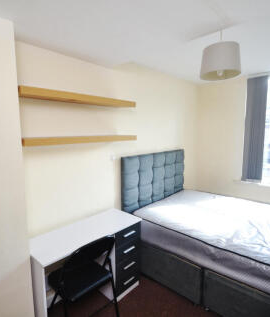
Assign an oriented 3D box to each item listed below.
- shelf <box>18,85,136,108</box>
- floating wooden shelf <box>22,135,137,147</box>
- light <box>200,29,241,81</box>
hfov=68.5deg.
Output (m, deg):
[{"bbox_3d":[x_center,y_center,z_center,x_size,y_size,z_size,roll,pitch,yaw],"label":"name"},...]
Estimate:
[{"bbox_3d":[-0.448,-0.538,1.826,0.183,0.055,1.159,6,10,43],"label":"shelf"},{"bbox_3d":[-0.437,-0.178,1.877,0.183,0.056,1.173,6,10,43],"label":"floating wooden shelf"},{"bbox_3d":[0.585,-0.721,1.347,0.256,0.306,0.256,6,9,43],"label":"light"}]

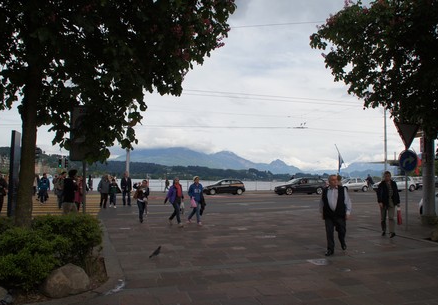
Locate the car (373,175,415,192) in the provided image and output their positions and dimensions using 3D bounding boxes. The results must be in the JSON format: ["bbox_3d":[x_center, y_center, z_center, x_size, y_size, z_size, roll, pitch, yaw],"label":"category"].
[{"bbox_3d":[16.947,3.075,33.200,4.250,1.470,1.750,2,-5,-20],"label":"car"}]

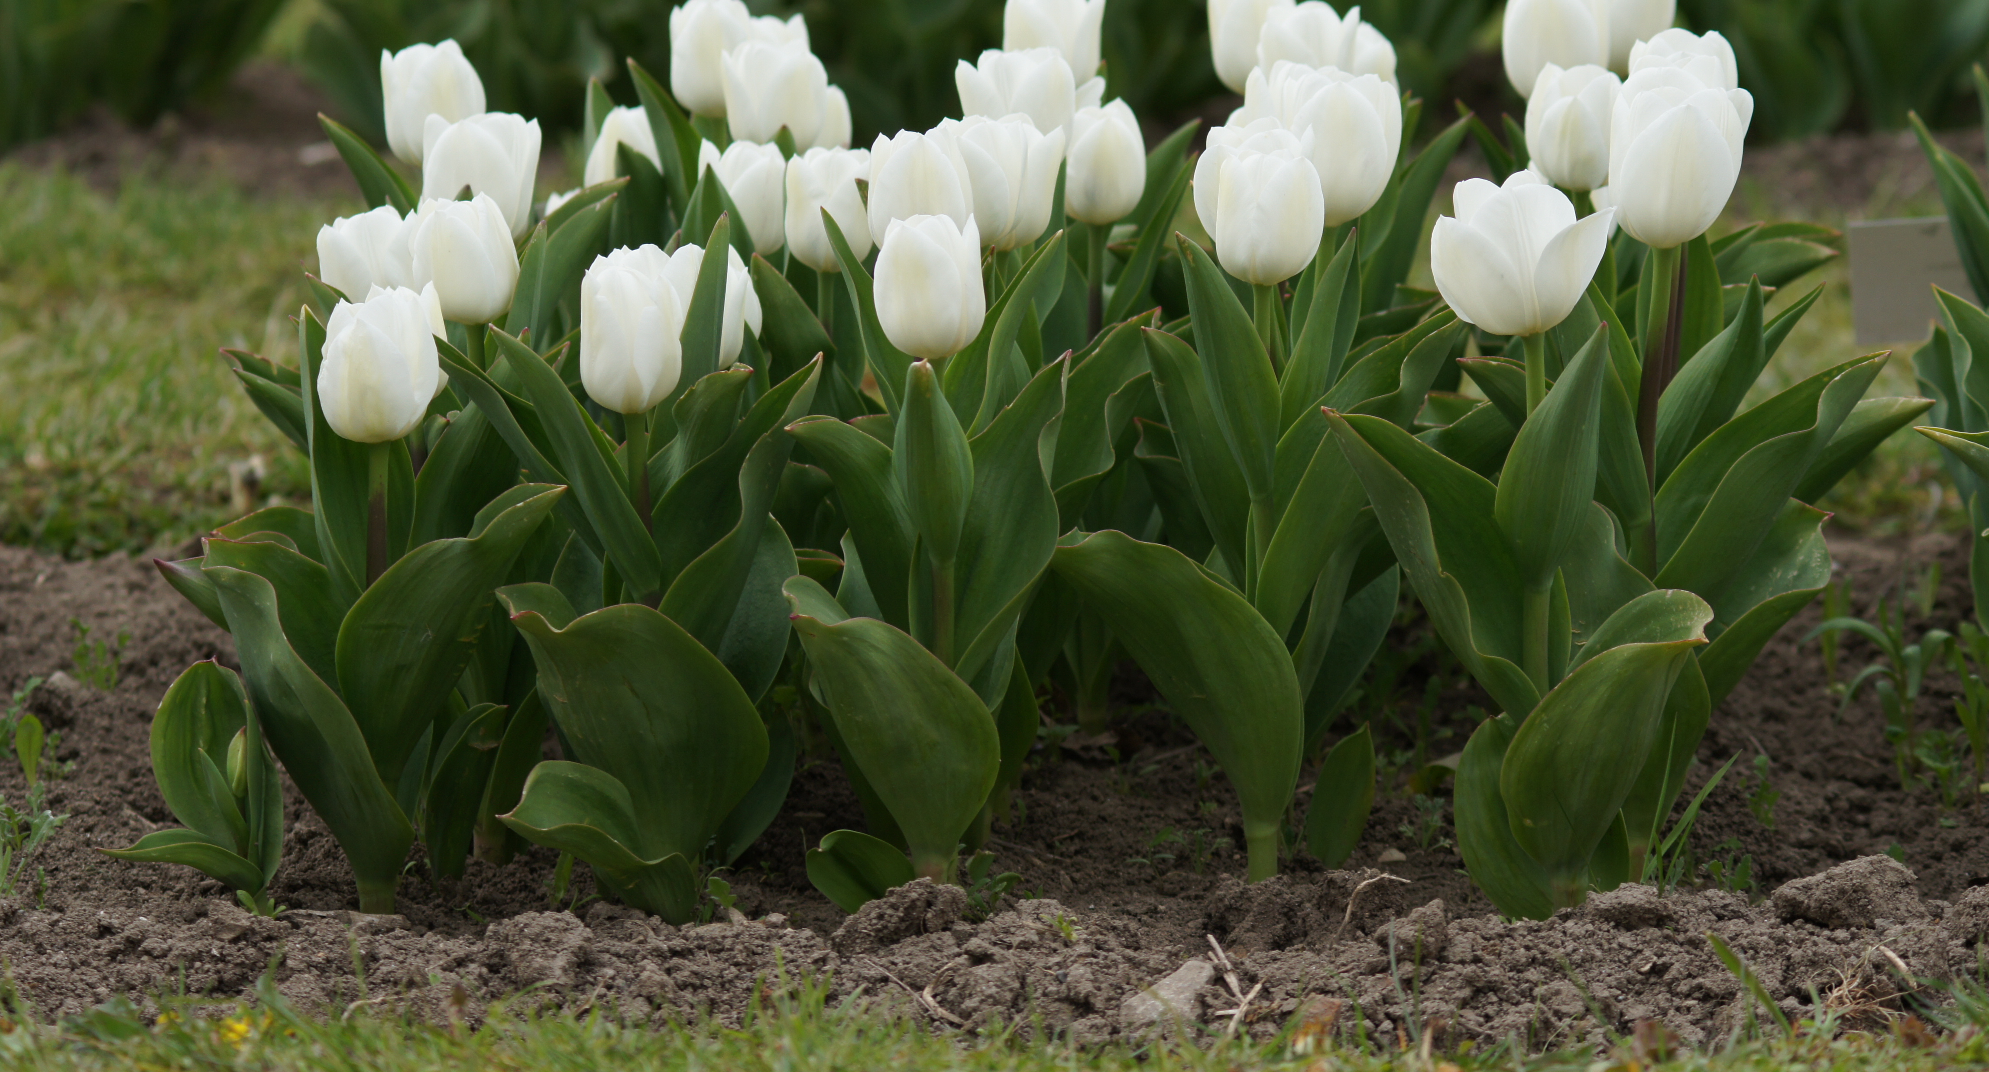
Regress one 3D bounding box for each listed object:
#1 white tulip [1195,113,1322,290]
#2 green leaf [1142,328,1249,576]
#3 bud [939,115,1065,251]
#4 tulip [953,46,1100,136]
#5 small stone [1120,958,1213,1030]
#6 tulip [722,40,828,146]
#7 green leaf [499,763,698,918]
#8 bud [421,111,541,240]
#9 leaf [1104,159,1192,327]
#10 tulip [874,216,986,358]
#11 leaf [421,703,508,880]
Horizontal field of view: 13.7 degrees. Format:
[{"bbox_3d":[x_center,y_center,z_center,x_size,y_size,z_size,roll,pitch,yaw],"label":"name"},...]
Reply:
[{"bbox_3d":[0.129,-0.164,4.050,0.062,0.079,0.062,0,12,0],"label":"white tulip"},{"bbox_3d":[0.098,-0.038,3.980,0.052,0.126,0.045,0,16,0],"label":"green leaf"},{"bbox_3d":[0.004,-0.172,4.020,0.060,0.066,0.058,0,12,0],"label":"bud"},{"bbox_3d":[0.013,-0.217,4.200,0.066,0.066,0.064,0,12,0],"label":"tulip"},{"bbox_3d":[0.077,0.206,3.729,0.042,0.028,0.032,0,13,0],"label":"small stone"},{"bbox_3d":[-0.114,-0.228,4.290,0.057,0.060,0.055,0,16,0],"label":"tulip"},{"bbox_3d":[-0.183,0.142,3.843,0.093,0.074,0.060,0,13,0],"label":"green leaf"},{"bbox_3d":[-0.262,-0.182,4.220,0.062,0.068,0.058,0,16,0],"label":"bud"},{"bbox_3d":[0.077,-0.144,4.130,0.023,0.095,0.025,25,12,-6],"label":"leaf"},{"bbox_3d":[-0.029,-0.113,3.750,0.050,0.065,0.048,0,12,0],"label":"tulip"},{"bbox_3d":[-0.263,0.127,4.110,0.037,0.088,0.030,12,11,-2],"label":"leaf"}]

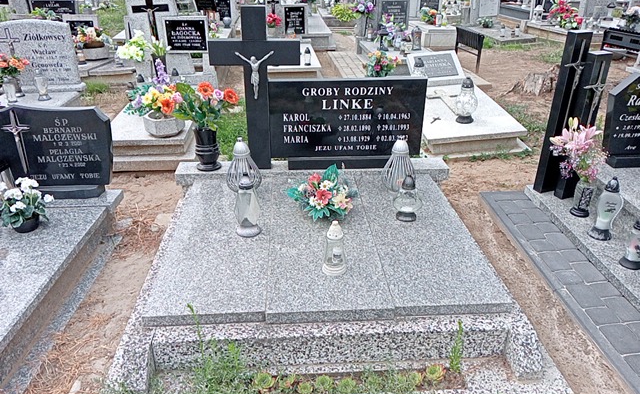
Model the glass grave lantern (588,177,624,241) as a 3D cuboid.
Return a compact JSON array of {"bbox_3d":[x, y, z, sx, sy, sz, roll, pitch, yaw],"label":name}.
[{"bbox_3d":[1.636,0.058,2.945,0.150,0.354,0.150,10,27,21],"label":"glass grave lantern"}]

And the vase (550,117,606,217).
[{"bbox_3d":[1.556,-0.160,3.140,0.336,0.586,0.288,-1,25,-3],"label":"vase"}]

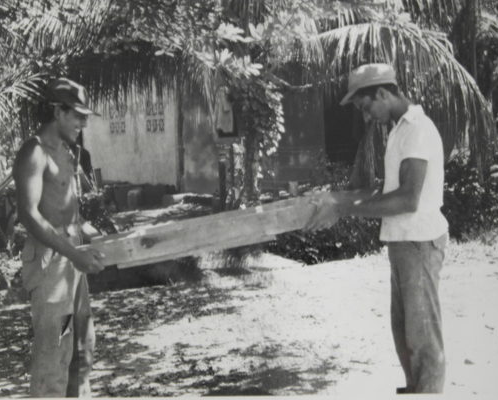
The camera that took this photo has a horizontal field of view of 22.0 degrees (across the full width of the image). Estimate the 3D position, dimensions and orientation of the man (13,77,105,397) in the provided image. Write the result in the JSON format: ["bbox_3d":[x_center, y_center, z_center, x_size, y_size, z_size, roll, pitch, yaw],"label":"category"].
[{"bbox_3d":[-0.935,0.235,6.350,0.480,1.680,0.500,2,4,33],"label":"man"}]

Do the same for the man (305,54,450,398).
[{"bbox_3d":[0.638,0.153,6.420,0.700,1.680,0.500,0,4,2],"label":"man"}]

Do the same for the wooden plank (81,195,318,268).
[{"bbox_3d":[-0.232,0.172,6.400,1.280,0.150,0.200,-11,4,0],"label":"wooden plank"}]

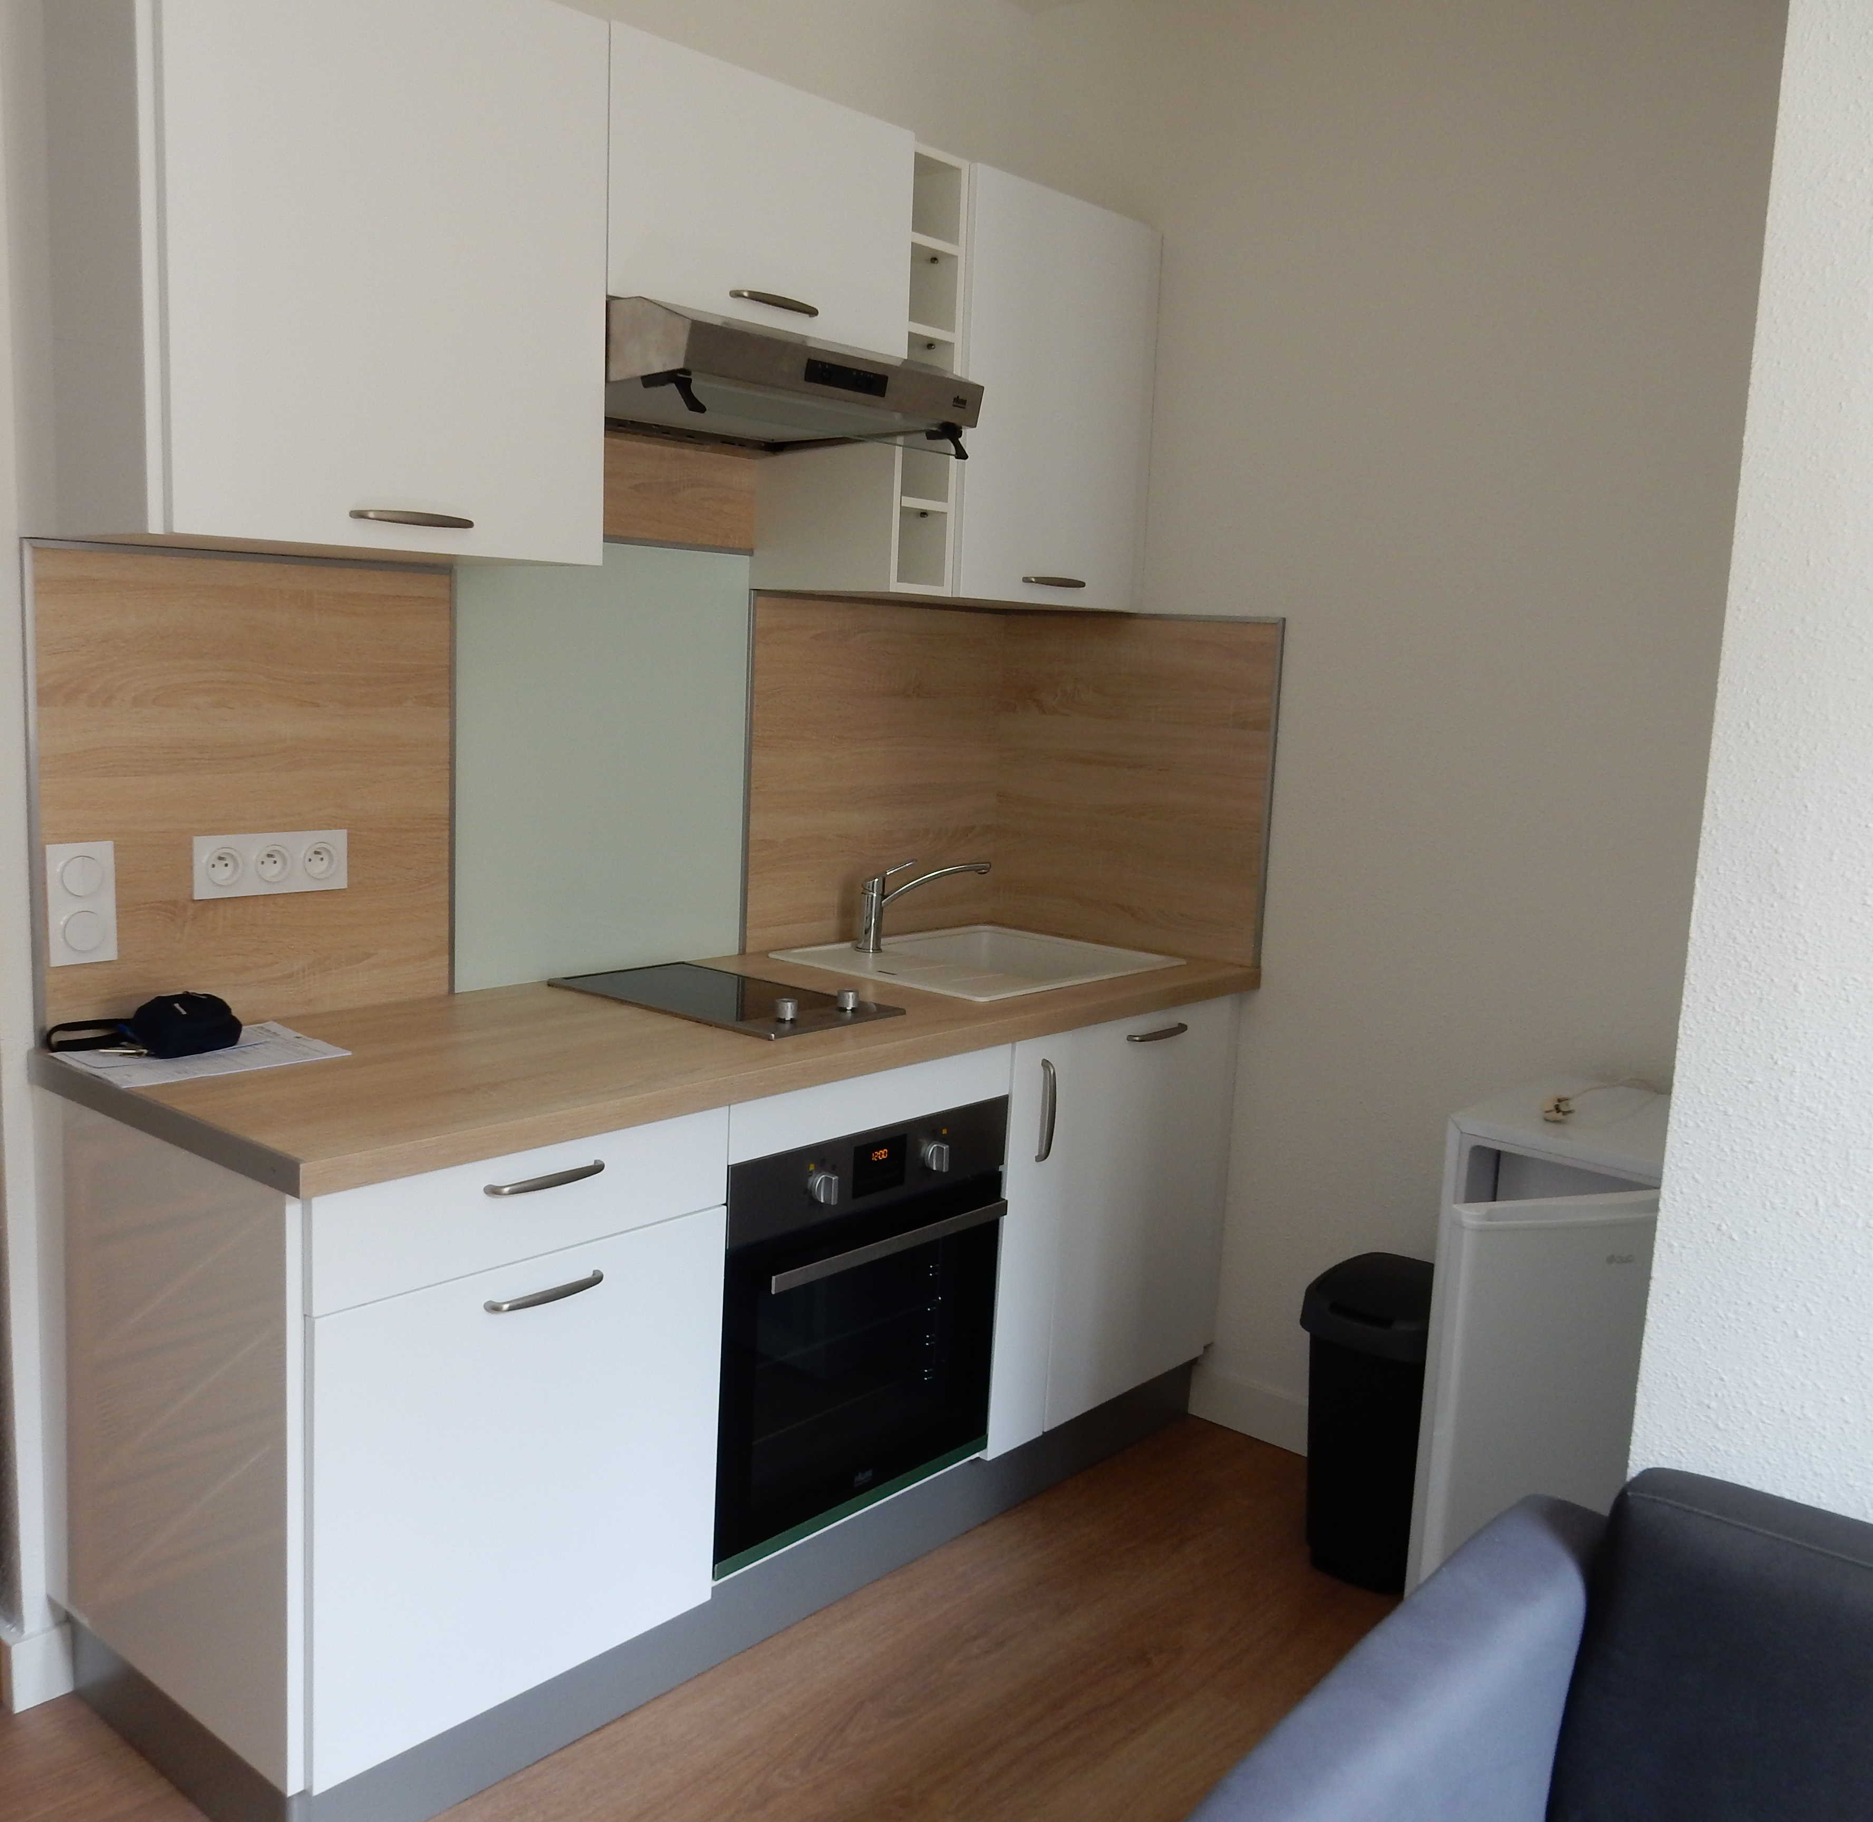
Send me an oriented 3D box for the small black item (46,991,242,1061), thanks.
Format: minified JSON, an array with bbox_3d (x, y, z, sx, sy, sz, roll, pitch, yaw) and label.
[{"bbox_3d":[-1.030,0.149,2.283,0.123,0.060,0.194,10,11,40],"label":"small black item"}]

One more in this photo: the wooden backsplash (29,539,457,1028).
[{"bbox_3d":[-0.947,-0.165,2.445,0.022,0.640,0.620,10,11,40],"label":"wooden backsplash"}]

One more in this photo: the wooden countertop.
[{"bbox_3d":[-0.274,0.162,2.759,0.657,0.041,1.934,10,11,40],"label":"wooden countertop"}]

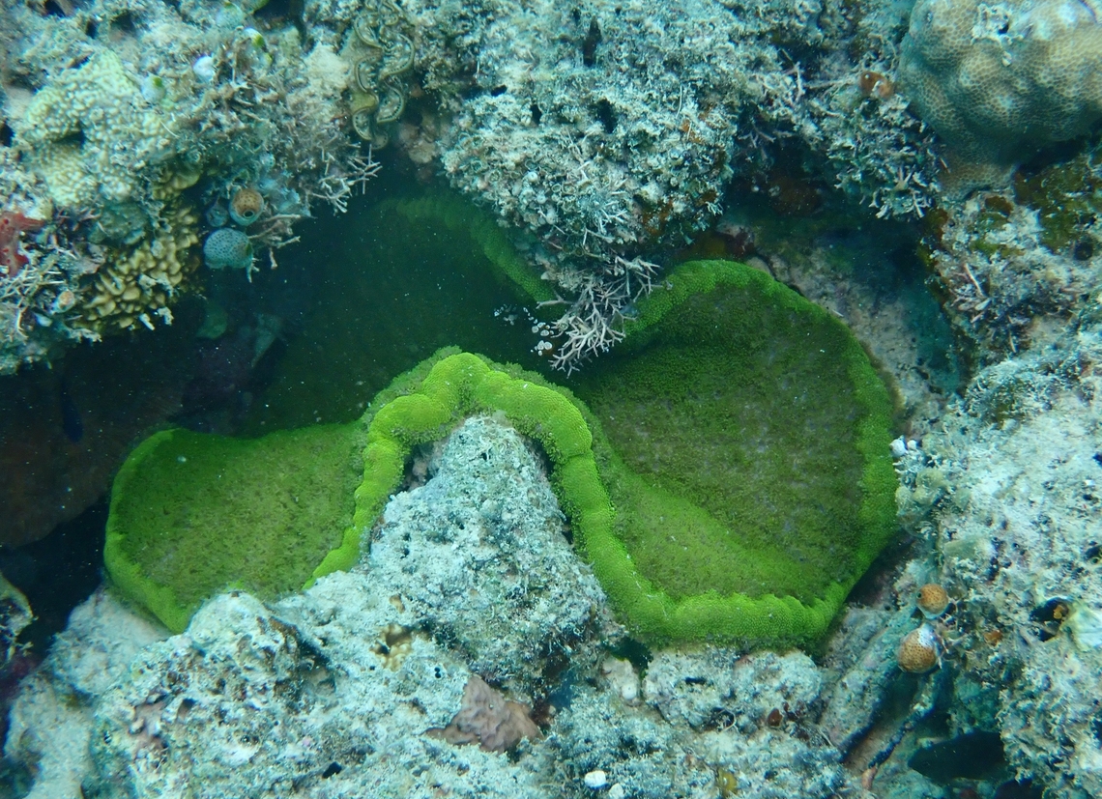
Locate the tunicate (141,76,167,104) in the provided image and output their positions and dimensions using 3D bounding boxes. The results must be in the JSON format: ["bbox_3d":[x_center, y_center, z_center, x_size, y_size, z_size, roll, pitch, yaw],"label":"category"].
[{"bbox_3d":[-0.186,-0.145,1.000,0.012,0.013,0.012,6,40,-10],"label":"tunicate"}]

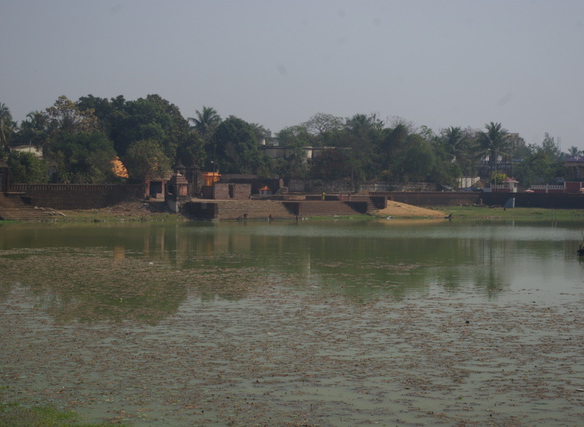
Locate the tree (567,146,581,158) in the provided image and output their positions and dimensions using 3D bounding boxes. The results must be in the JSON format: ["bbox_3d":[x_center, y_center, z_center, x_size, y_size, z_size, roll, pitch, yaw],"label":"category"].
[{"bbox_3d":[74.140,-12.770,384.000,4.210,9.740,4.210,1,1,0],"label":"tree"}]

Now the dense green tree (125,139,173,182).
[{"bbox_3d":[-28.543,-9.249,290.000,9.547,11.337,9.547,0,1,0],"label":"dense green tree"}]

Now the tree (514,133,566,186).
[{"bbox_3d":[48.760,-10.500,286.080,10.600,10.790,10.070,1,1,0],"label":"tree"}]

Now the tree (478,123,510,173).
[{"bbox_3d":[44.444,-11.962,320.000,7.023,16.022,7.023,0,1,0],"label":"tree"}]

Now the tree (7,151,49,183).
[{"bbox_3d":[-39.710,-6.760,218.880,6.610,5.400,5.940,1,1,0],"label":"tree"}]

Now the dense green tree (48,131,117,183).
[{"bbox_3d":[-42.820,-10.322,298.000,13.898,13.285,13.898,0,1,0],"label":"dense green tree"}]

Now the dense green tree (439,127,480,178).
[{"bbox_3d":[32.670,-11.380,286.080,8.240,11.380,7.830,1,1,0],"label":"dense green tree"}]

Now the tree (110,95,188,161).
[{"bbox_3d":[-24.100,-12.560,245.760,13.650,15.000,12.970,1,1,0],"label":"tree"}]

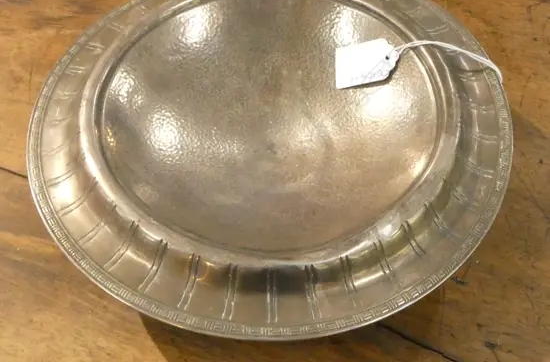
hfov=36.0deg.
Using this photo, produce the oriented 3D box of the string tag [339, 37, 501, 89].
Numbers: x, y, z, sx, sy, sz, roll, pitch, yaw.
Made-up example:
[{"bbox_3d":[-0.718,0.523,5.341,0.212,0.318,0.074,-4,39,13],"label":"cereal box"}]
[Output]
[{"bbox_3d":[0.084,-0.067,0.482,0.098,0.020,0.031,2,54,-5],"label":"string tag"}]

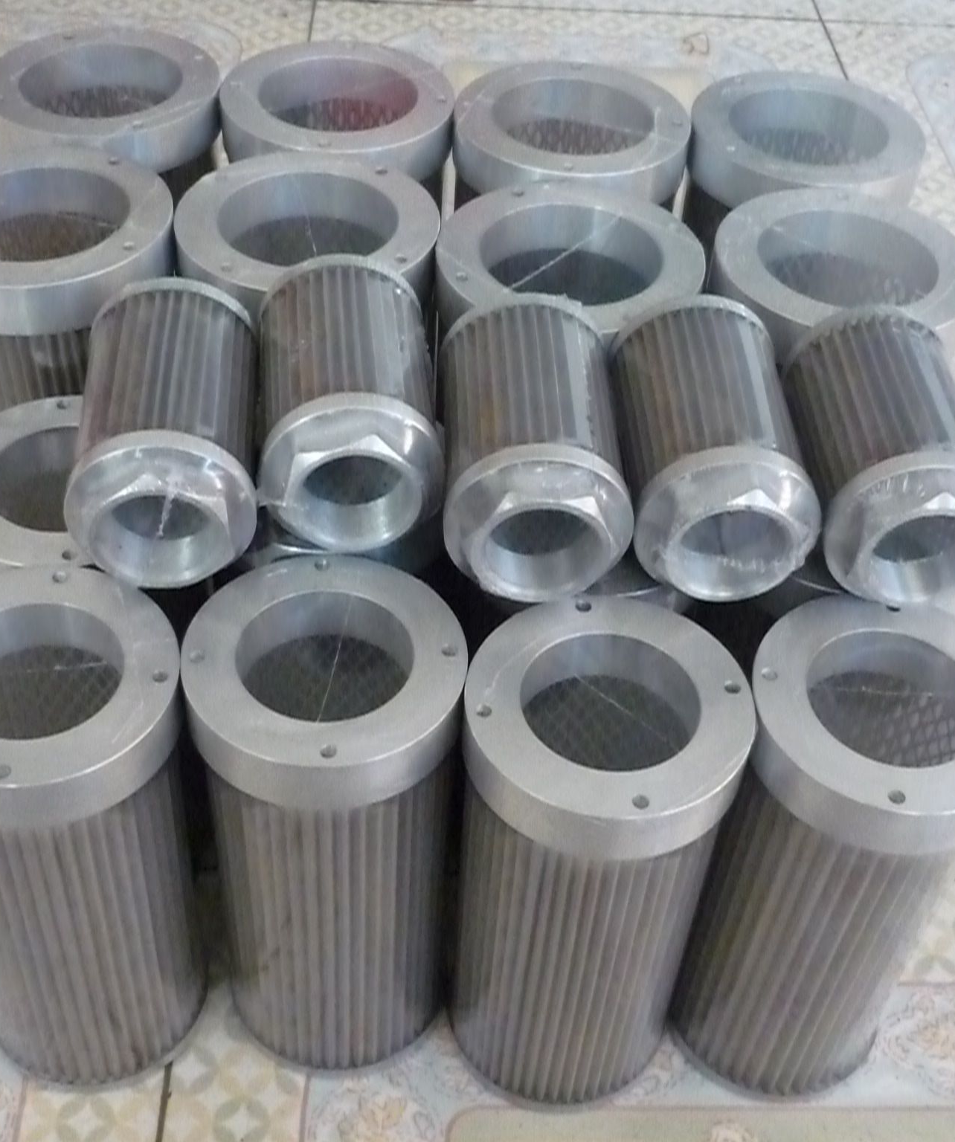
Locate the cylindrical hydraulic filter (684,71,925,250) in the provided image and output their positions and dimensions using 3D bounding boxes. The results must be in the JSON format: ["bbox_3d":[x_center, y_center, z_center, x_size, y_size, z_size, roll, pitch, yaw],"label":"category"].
[{"bbox_3d":[0.159,-0.127,0.830,0.117,0.278,0.117,2,45,-2],"label":"cylindrical hydraulic filter"}]

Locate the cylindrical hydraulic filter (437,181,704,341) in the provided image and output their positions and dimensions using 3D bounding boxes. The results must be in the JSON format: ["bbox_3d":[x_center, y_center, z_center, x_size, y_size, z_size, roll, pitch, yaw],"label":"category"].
[{"bbox_3d":[0.033,-0.043,0.738,0.117,0.278,0.117,2,45,-3],"label":"cylindrical hydraulic filter"}]

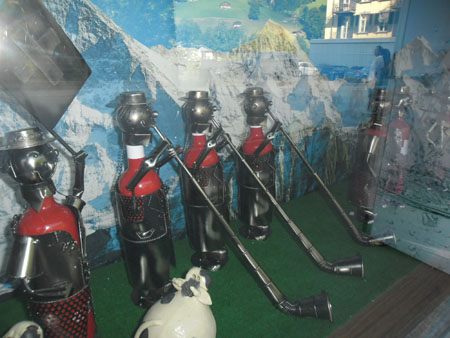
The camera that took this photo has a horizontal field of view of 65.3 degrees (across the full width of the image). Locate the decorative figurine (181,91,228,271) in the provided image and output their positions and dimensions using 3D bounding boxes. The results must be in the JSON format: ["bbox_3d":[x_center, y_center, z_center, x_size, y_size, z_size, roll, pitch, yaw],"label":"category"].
[{"bbox_3d":[-0.040,0.026,0.774,0.110,0.390,0.100,3,14,11],"label":"decorative figurine"}]

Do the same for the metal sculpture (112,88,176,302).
[{"bbox_3d":[-0.146,0.056,0.636,0.110,0.393,0.100,3,14,11],"label":"metal sculpture"}]

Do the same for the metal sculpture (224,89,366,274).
[{"bbox_3d":[0.175,0.011,0.847,0.305,0.390,0.250,3,14,11],"label":"metal sculpture"}]

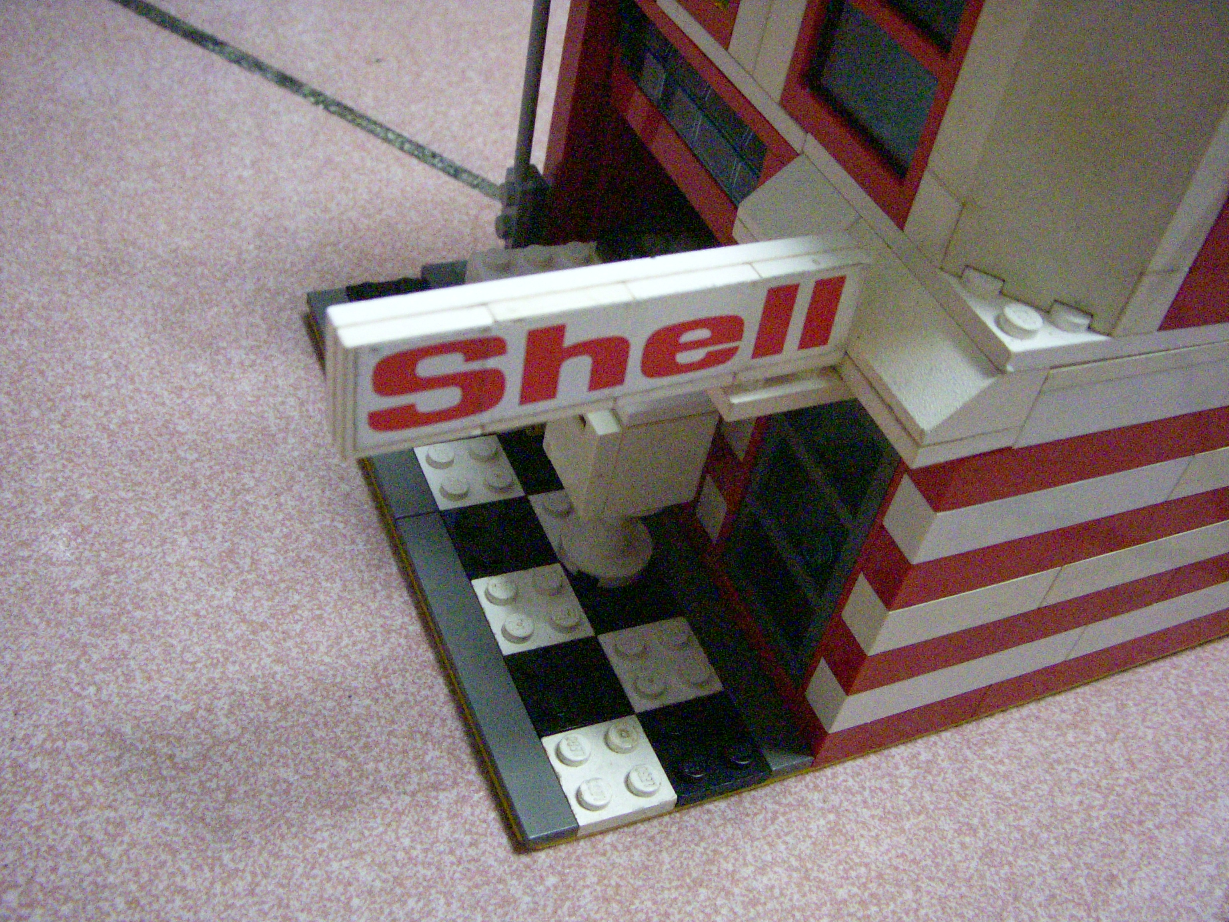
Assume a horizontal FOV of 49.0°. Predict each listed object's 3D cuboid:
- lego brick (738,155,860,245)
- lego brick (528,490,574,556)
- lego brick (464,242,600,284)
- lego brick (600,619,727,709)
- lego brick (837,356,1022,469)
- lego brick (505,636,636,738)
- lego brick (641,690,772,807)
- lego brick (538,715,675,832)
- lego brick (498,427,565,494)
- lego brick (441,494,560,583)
[{"bbox_3d":[0.028,-0.033,0.182,0.016,0.011,0.016,-9,47,-24],"label":"lego brick"},{"bbox_3d":[-0.005,0.011,0.235,0.016,0.005,0.016,-9,47,-24],"label":"lego brick"},{"bbox_3d":[-0.013,-0.032,0.249,0.024,0.011,0.014,-9,47,-24],"label":"lego brick"},{"bbox_3d":[0.007,0.033,0.215,0.016,0.005,0.016,-9,47,-24],"label":"lego brick"},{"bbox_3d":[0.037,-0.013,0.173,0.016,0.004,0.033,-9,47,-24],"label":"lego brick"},{"bbox_3d":[-0.007,0.035,0.209,0.016,0.005,0.016,-9,47,-24],"label":"lego brick"},{"bbox_3d":[0.014,0.043,0.205,0.016,0.005,0.016,-9,47,-24],"label":"lego brick"},{"bbox_3d":[-0.001,0.046,0.199,0.016,0.005,0.016,-9,47,-24],"label":"lego brick"},{"bbox_3d":[-0.011,0.000,0.246,0.016,0.005,0.016,-9,47,-24],"label":"lego brick"},{"bbox_3d":[-0.020,0.013,0.229,0.016,0.005,0.016,-9,47,-24],"label":"lego brick"}]

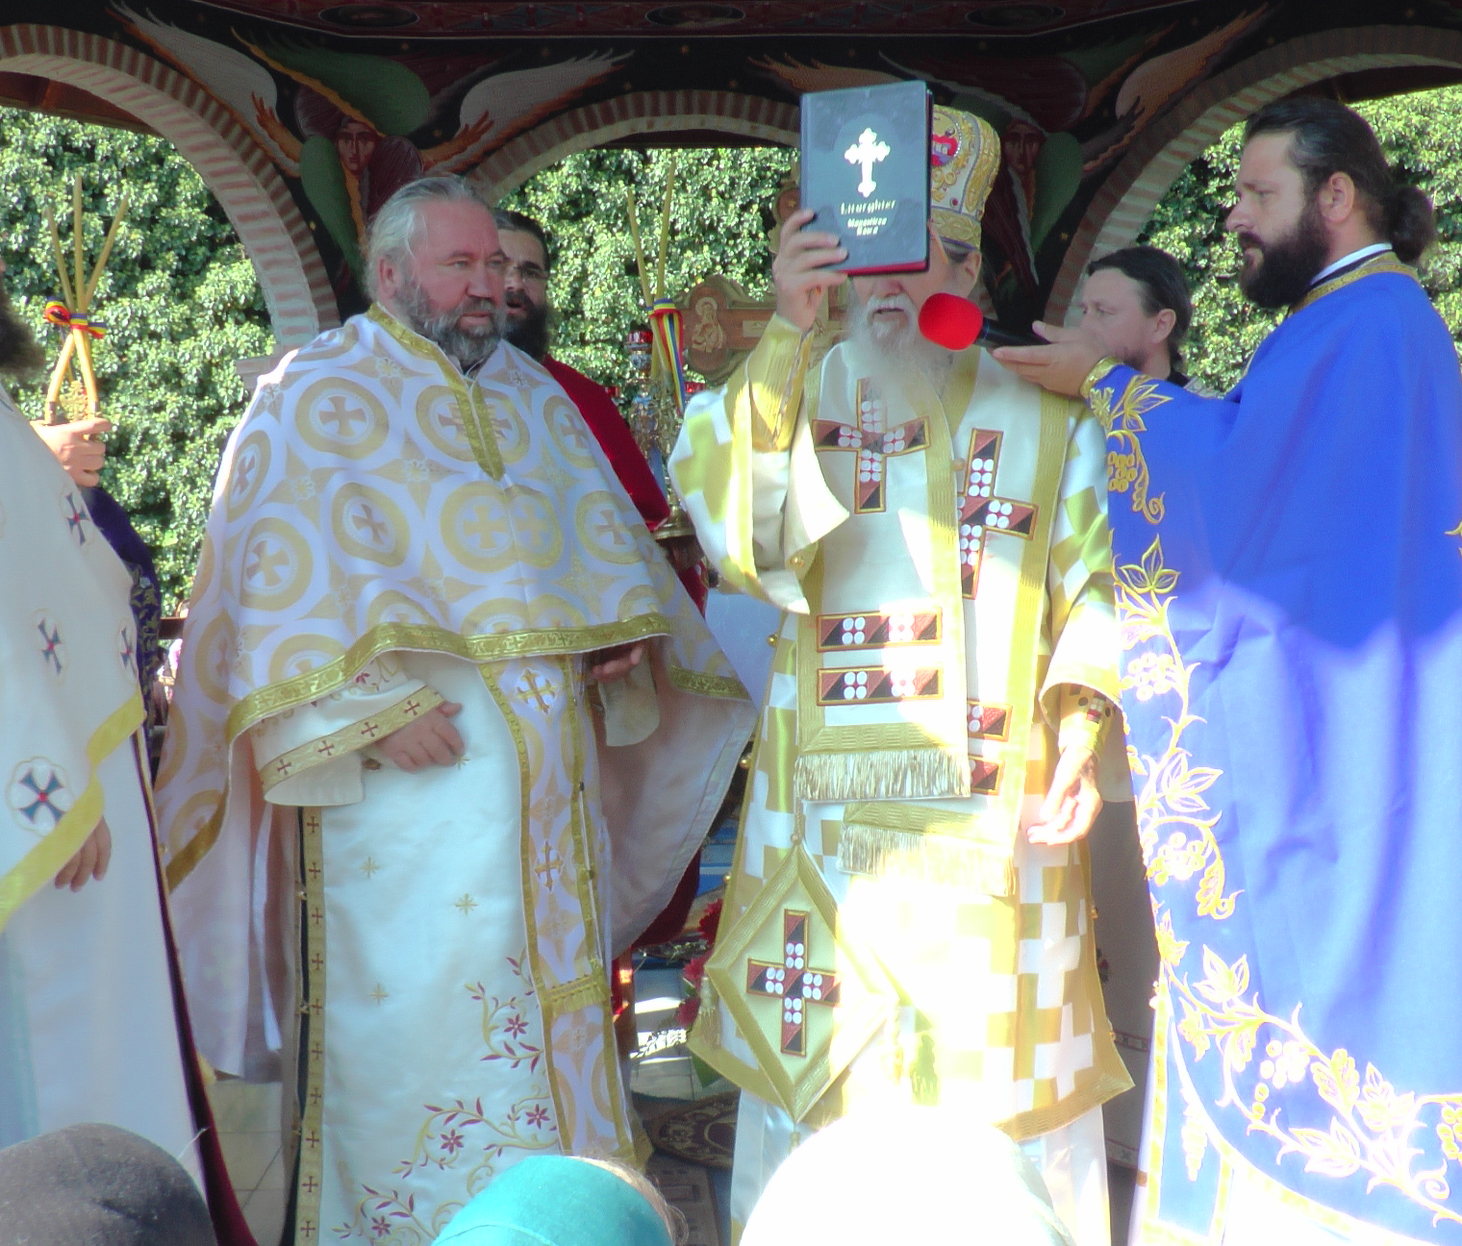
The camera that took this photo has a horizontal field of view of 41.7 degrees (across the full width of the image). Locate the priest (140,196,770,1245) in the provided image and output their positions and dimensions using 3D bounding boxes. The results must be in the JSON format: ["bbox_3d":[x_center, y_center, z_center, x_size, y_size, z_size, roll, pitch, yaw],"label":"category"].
[{"bbox_3d":[-0.423,0.264,2.950,0.900,1.500,0.600,0,1,-22],"label":"priest"}]

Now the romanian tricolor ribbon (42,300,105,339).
[{"bbox_3d":[-1.096,-0.505,3.200,0.102,0.065,0.050,0,1,-8],"label":"romanian tricolor ribbon"}]

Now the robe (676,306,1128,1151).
[{"bbox_3d":[0.265,0.184,3.000,0.710,1.330,0.520,0,1,8],"label":"robe"}]

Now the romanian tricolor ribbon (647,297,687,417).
[{"bbox_3d":[-0.124,-0.513,3.700,0.073,0.235,0.050,0,1,-3],"label":"romanian tricolor ribbon"}]

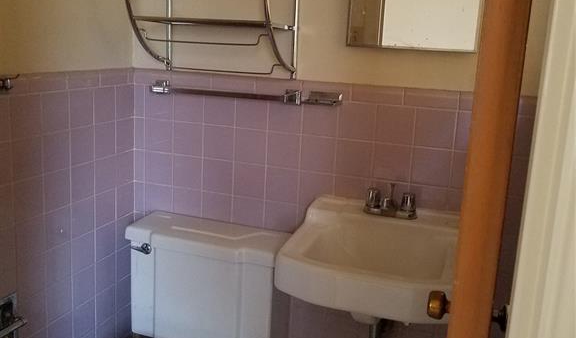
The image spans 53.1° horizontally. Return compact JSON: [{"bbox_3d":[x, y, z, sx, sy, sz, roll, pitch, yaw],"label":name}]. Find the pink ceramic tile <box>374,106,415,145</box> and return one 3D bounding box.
[{"bbox_3d":[0.306,-0.125,1.638,0.108,0.108,0.010,7,13,18],"label":"pink ceramic tile"}]

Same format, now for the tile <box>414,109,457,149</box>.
[{"bbox_3d":[0.411,-0.112,1.619,0.107,0.107,0.010,7,13,17],"label":"tile"}]

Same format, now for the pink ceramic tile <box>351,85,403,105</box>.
[{"bbox_3d":[0.255,-0.209,1.639,0.148,0.051,0.009,7,13,18],"label":"pink ceramic tile"}]

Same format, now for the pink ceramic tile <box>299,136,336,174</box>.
[{"bbox_3d":[0.094,-0.043,1.730,0.107,0.107,0.009,7,13,18],"label":"pink ceramic tile"}]

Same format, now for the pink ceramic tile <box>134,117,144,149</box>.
[{"bbox_3d":[-0.490,-0.116,1.918,0.037,0.107,0.009,7,13,18],"label":"pink ceramic tile"}]

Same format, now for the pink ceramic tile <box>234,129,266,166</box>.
[{"bbox_3d":[-0.113,-0.068,1.791,0.108,0.107,0.009,7,13,18],"label":"pink ceramic tile"}]

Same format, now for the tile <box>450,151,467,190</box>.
[{"bbox_3d":[0.508,0.008,1.594,0.108,0.108,0.010,7,13,18],"label":"tile"}]

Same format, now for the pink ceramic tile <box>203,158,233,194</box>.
[{"bbox_3d":[-0.222,0.025,1.855,0.107,0.107,0.009,7,13,18],"label":"pink ceramic tile"}]

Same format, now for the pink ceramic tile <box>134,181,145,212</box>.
[{"bbox_3d":[-0.503,0.096,1.968,0.035,0.107,0.009,7,13,18],"label":"pink ceramic tile"}]

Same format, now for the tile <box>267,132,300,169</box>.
[{"bbox_3d":[-0.010,-0.057,1.762,0.108,0.108,0.010,7,13,18],"label":"tile"}]

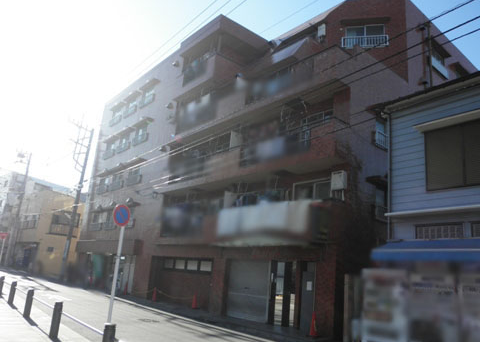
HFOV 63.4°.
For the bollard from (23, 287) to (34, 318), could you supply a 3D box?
[{"bbox_3d":[-5.509,3.442,10.147,0.148,0.690,0.148,15,-18,-37],"label":"bollard"}]

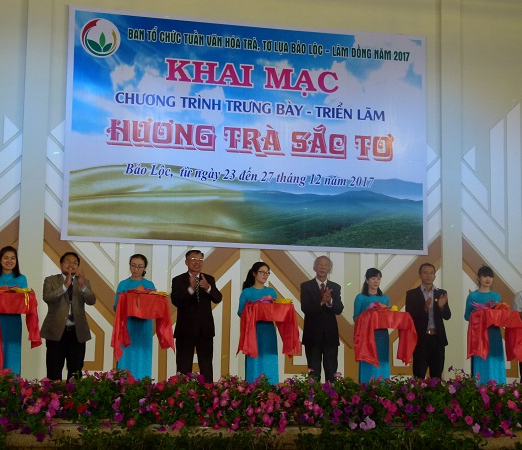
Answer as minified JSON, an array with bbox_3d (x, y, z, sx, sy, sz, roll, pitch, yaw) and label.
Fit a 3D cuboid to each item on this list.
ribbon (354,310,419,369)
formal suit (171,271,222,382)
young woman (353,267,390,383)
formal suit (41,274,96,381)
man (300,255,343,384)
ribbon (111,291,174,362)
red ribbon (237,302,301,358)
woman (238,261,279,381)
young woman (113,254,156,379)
[{"bbox_3d":[1.255,1.133,11.010,0.600,0.582,0.380,3,-7,-18],"label":"ribbon"},{"bbox_3d":[-0.650,1.171,10.765,0.470,1.448,0.370,3,-7,-17],"label":"formal suit"},{"bbox_3d":[1.141,1.209,11.179,0.420,1.572,0.400,3,-7,-17],"label":"young woman"},{"bbox_3d":[-1.873,1.158,10.445,0.480,1.371,0.370,3,-7,-19],"label":"formal suit"},{"bbox_3d":[0.629,1.159,11.227,0.460,1.690,0.400,2,-8,-10],"label":"man"},{"bbox_3d":[-1.142,0.983,10.522,0.549,0.684,0.360,3,-8,-15],"label":"ribbon"},{"bbox_3d":[0.084,1.042,10.789,0.557,0.553,0.360,3,-8,-15],"label":"red ribbon"},{"bbox_3d":[-0.025,1.159,10.879,0.420,1.575,0.400,3,-7,-18],"label":"woman"},{"bbox_3d":[-1.258,1.096,10.771,0.420,1.638,0.460,3,-8,-15],"label":"young woman"}]

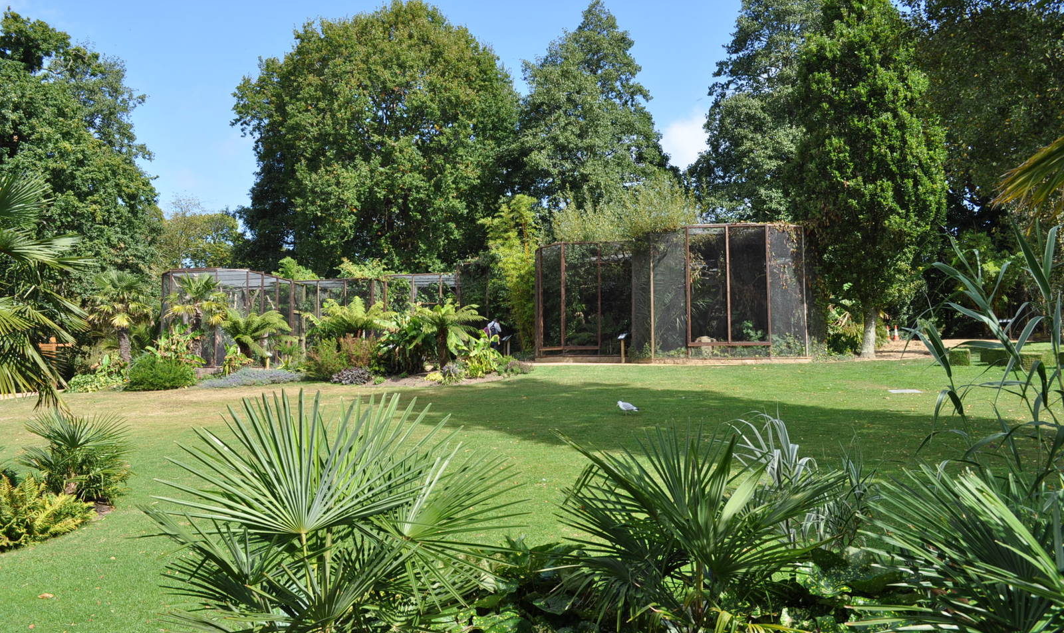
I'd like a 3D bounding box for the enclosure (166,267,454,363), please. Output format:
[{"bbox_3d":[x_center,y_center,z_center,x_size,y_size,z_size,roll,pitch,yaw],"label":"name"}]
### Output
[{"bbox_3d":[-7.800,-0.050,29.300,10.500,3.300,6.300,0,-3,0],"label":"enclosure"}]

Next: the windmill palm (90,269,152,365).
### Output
[{"bbox_3d":[-12.481,0.164,24.200,2.000,3.150,2.000,0,-3,0],"label":"windmill palm"}]

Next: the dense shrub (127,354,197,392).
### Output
[{"bbox_3d":[-11.596,1.727,24.900,2.050,1.130,1.700,0,-3,0],"label":"dense shrub"}]

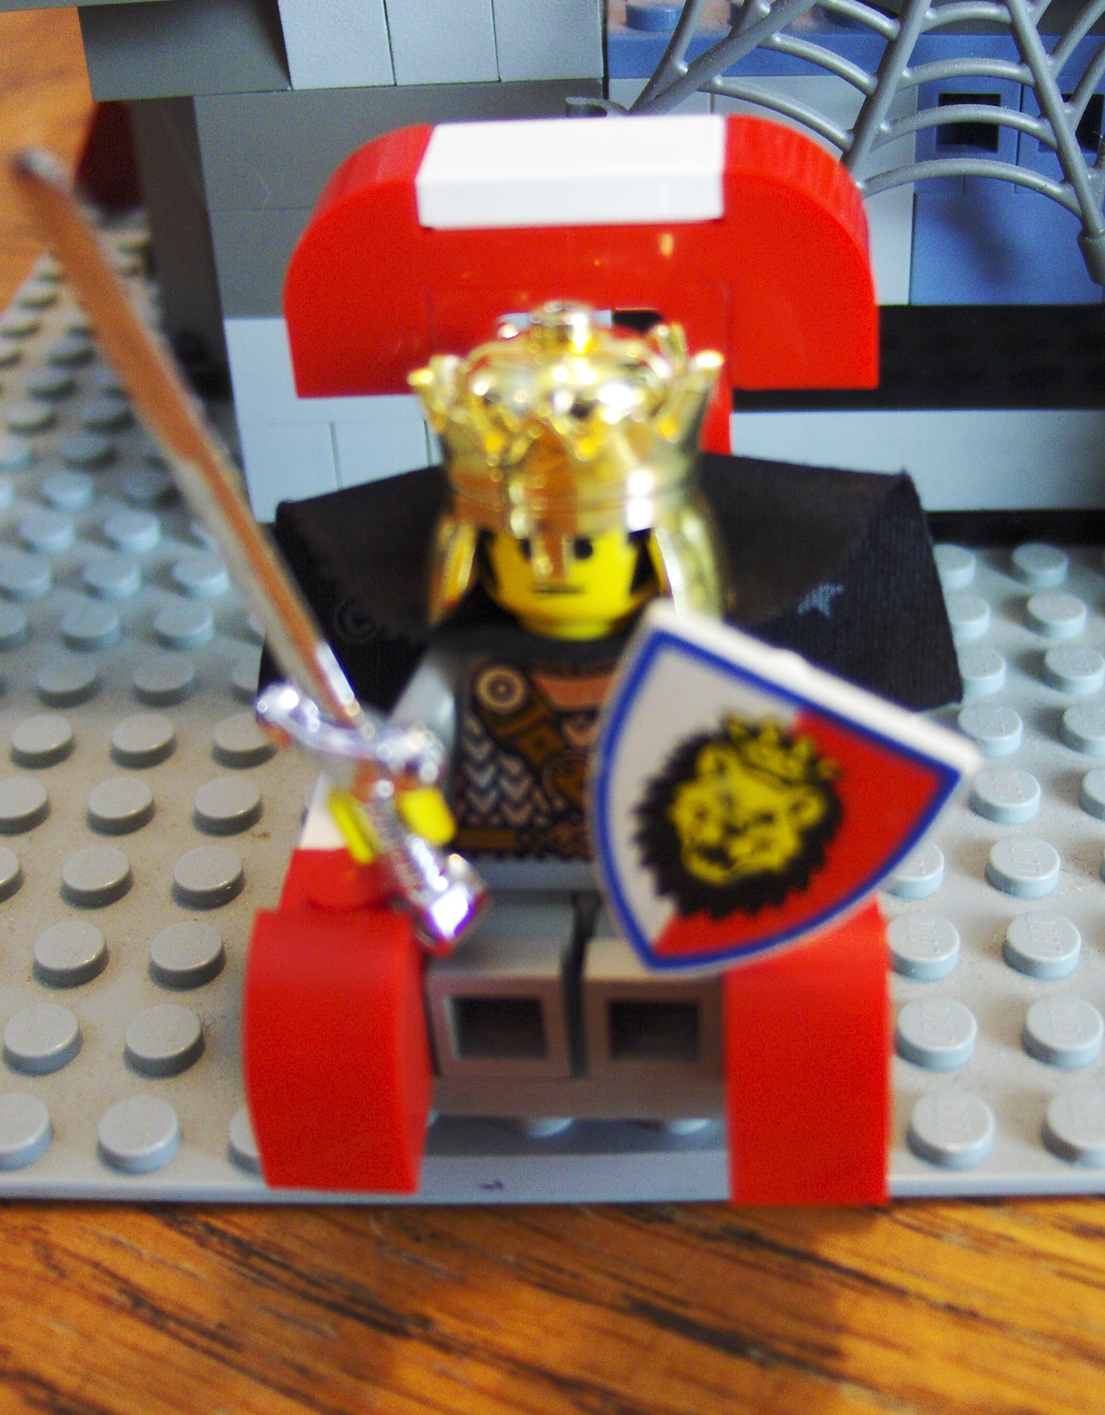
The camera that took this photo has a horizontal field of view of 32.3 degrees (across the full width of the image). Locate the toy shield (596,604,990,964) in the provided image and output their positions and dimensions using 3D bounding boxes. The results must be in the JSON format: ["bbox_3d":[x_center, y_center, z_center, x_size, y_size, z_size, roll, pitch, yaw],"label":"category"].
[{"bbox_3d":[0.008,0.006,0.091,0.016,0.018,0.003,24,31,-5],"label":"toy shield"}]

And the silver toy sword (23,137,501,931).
[{"bbox_3d":[-0.013,-0.005,0.085,0.012,0.042,0.004,12,47,46],"label":"silver toy sword"}]

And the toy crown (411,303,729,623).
[{"bbox_3d":[0.001,-0.012,0.096,0.015,0.017,0.015,3,29,11],"label":"toy crown"}]

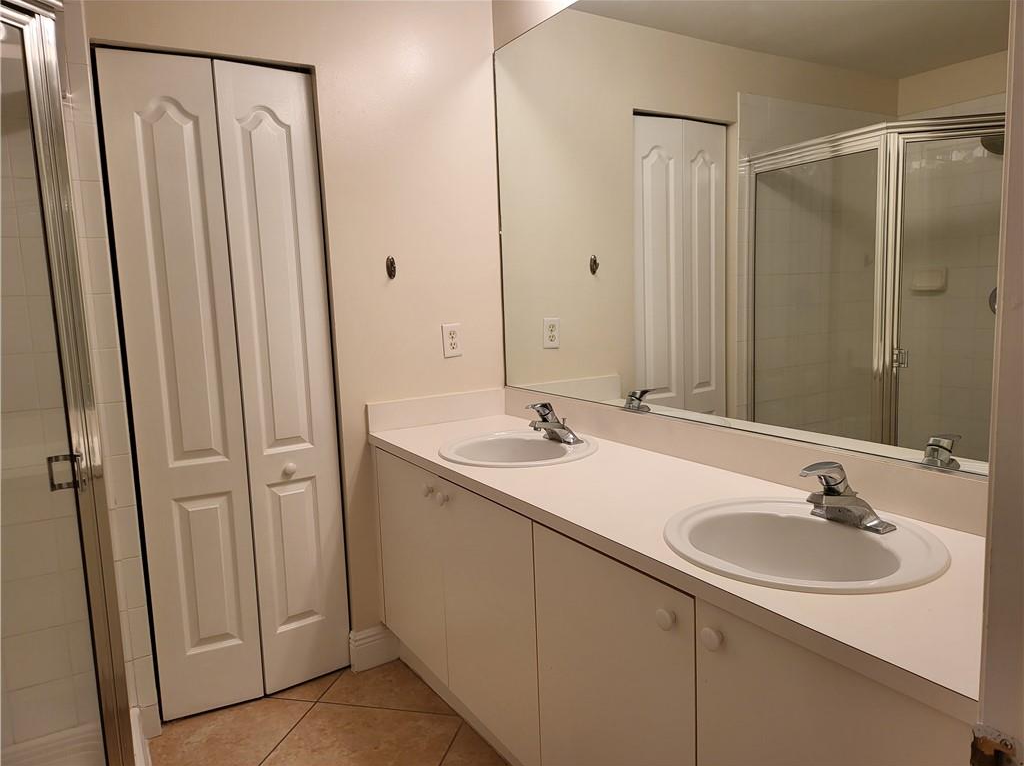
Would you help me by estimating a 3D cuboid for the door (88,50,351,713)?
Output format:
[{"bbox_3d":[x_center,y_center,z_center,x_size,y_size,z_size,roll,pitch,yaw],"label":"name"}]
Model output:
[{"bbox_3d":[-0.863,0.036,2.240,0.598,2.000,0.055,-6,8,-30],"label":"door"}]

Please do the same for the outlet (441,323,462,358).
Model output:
[{"bbox_3d":[-0.213,-0.153,2.565,0.071,0.115,0.009,-6,8,-30],"label":"outlet"}]

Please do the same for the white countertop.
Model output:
[{"bbox_3d":[0.265,0.255,1.714,0.554,0.037,2.052,-6,8,-30],"label":"white countertop"}]

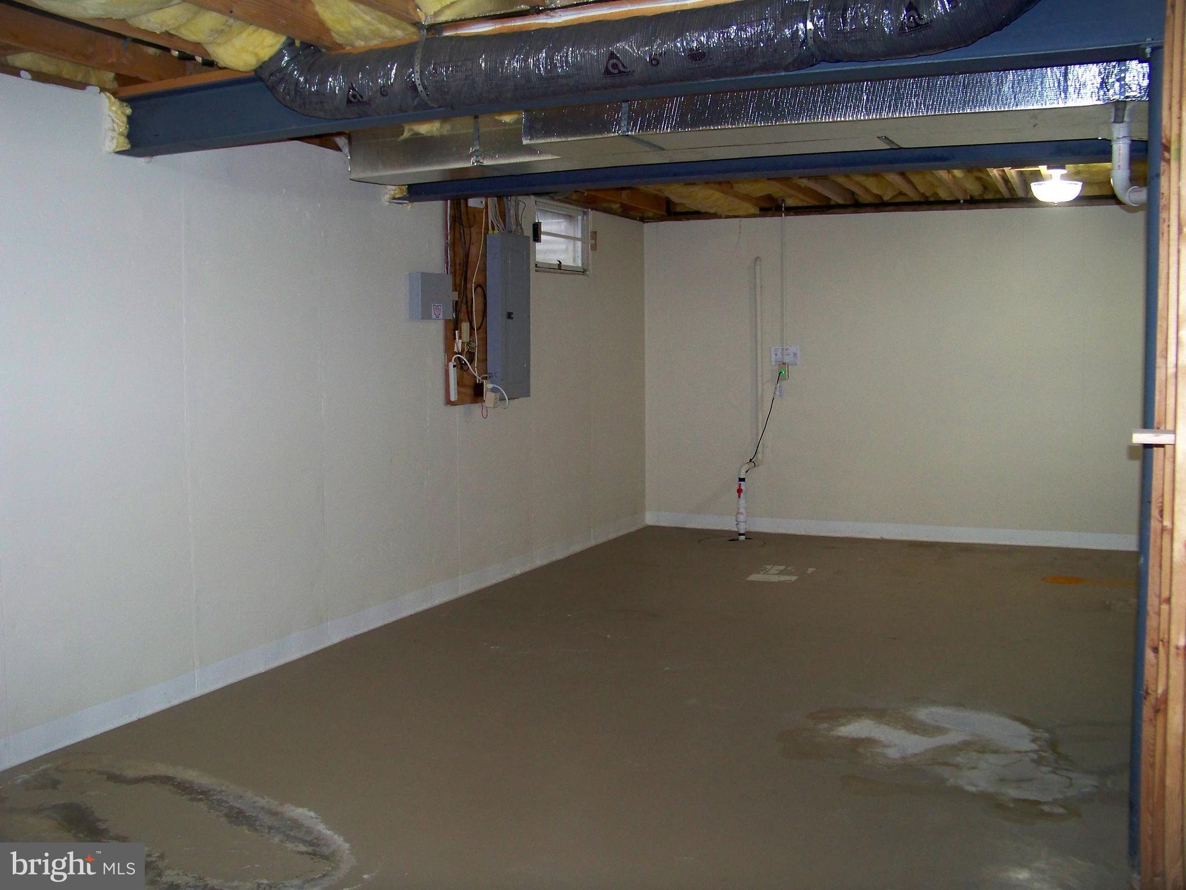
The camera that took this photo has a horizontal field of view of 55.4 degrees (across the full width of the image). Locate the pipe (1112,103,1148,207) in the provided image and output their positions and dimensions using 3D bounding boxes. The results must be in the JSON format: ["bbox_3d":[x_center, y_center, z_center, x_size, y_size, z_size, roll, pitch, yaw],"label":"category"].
[{"bbox_3d":[1.814,-0.963,3.793,0.148,0.343,0.151,2,5,24],"label":"pipe"}]

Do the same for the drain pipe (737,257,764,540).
[{"bbox_3d":[1.127,-0.347,8.089,0.088,2.028,0.411,2,5,24],"label":"drain pipe"}]

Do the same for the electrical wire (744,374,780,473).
[{"bbox_3d":[1.212,-0.161,8.067,0.212,0.712,0.301,2,5,24],"label":"electrical wire"}]

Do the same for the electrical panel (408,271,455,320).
[{"bbox_3d":[-0.835,-0.763,5.828,0.078,0.237,0.291,2,5,24],"label":"electrical panel"}]

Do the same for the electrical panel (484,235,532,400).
[{"bbox_3d":[-0.489,-0.744,6.573,0.104,0.943,0.362,2,5,24],"label":"electrical panel"}]

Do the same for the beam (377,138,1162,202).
[{"bbox_3d":[0.547,-1.272,4.957,3.439,0.203,0.144,2,5,24],"label":"beam"}]

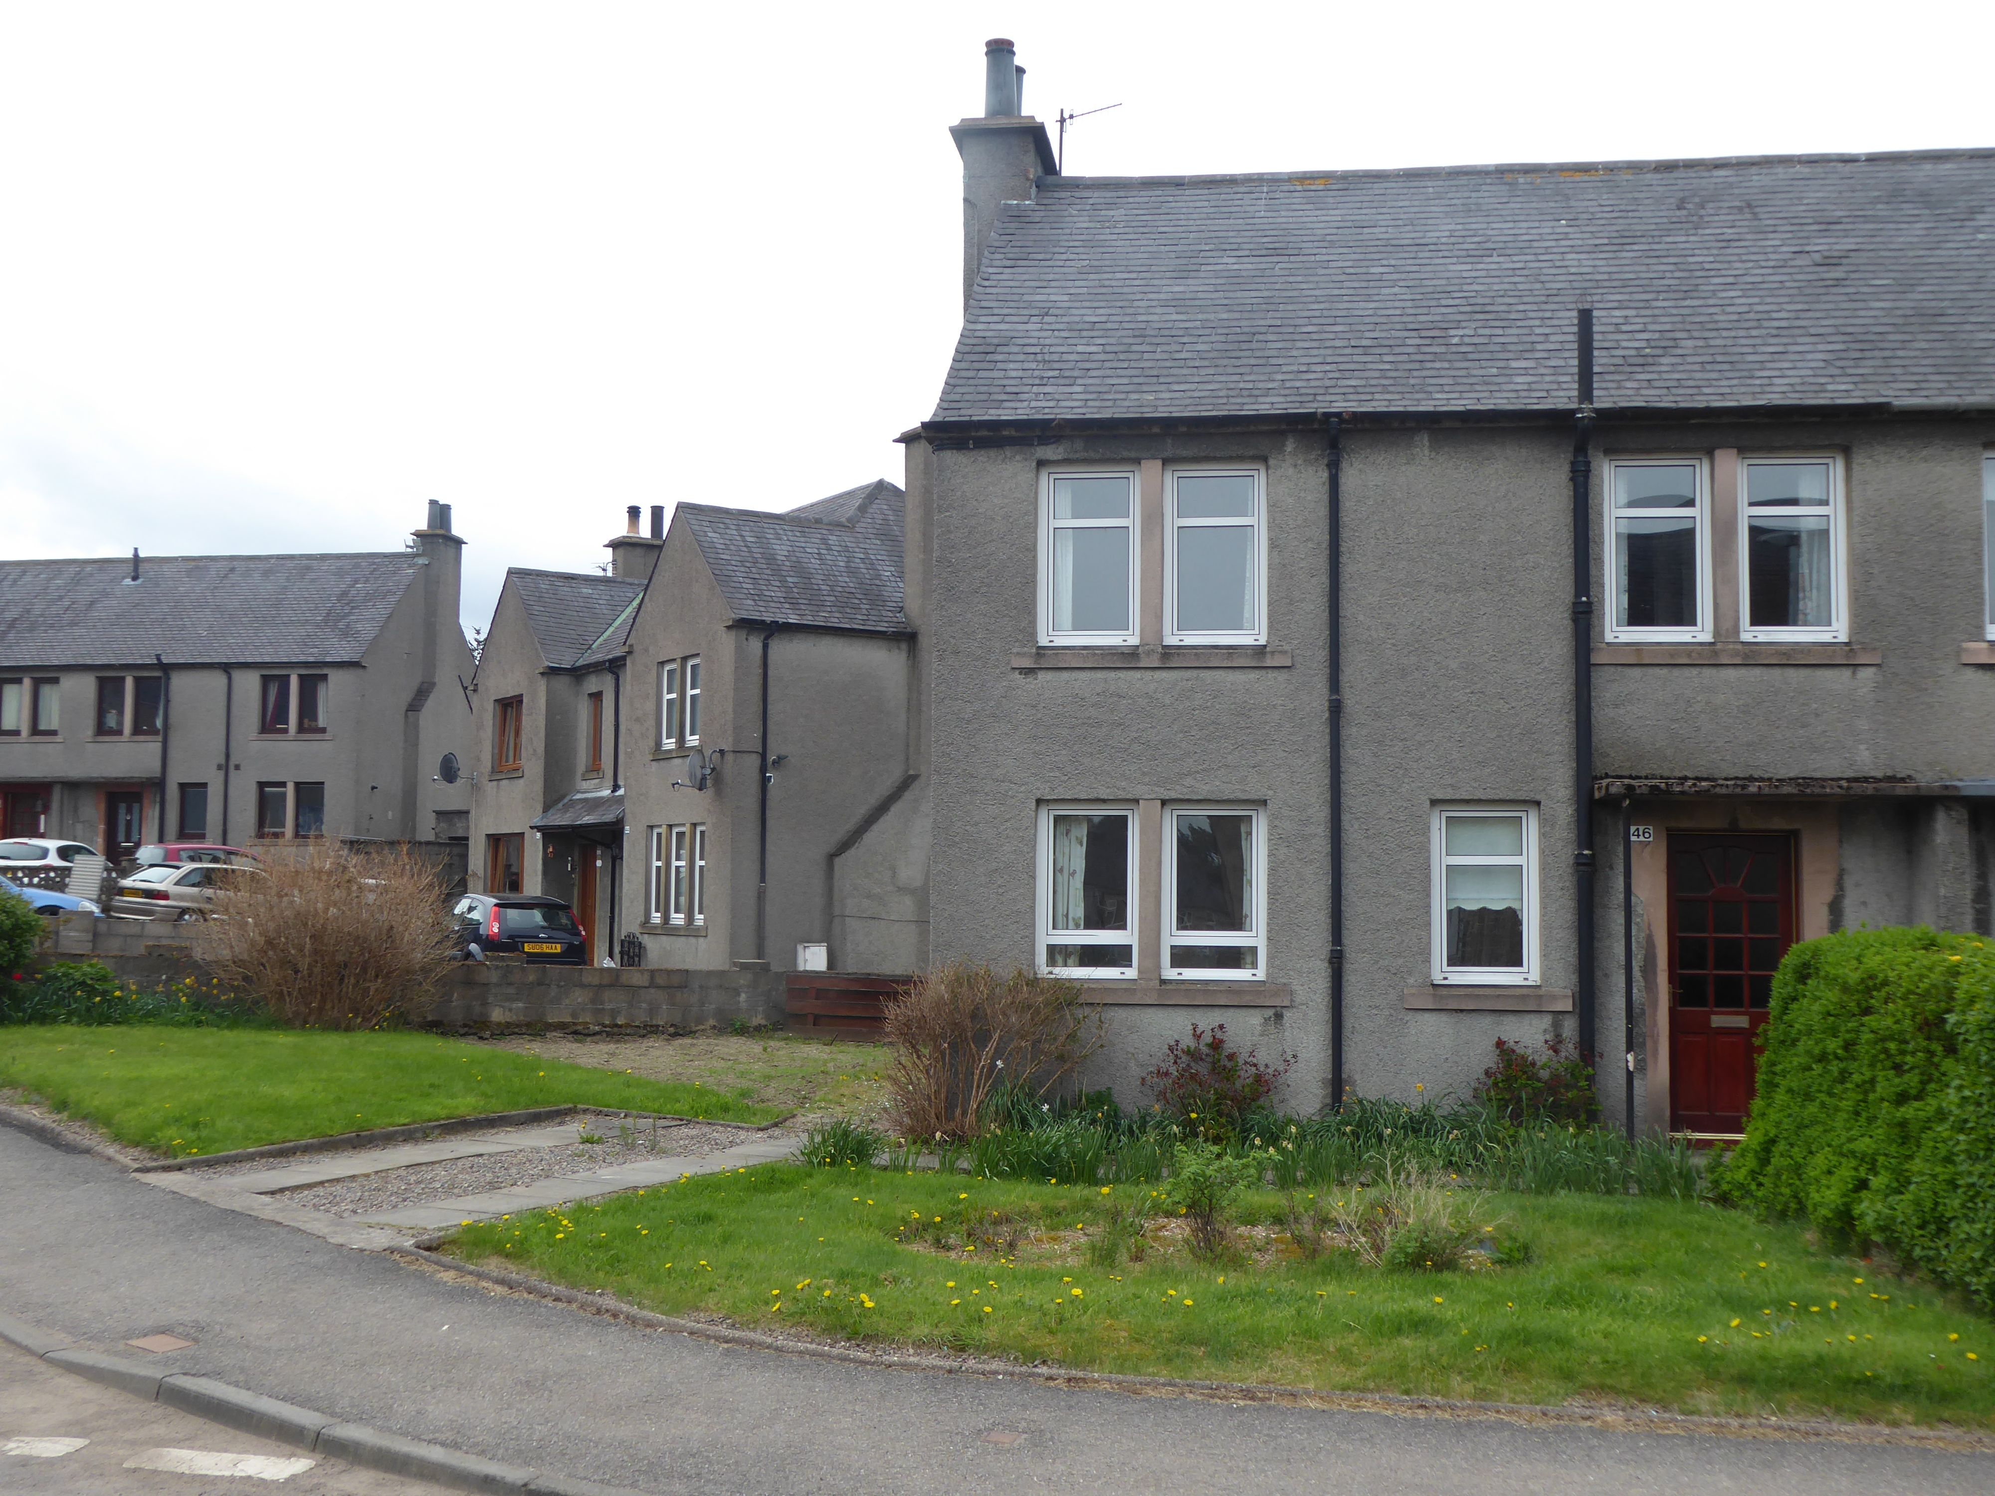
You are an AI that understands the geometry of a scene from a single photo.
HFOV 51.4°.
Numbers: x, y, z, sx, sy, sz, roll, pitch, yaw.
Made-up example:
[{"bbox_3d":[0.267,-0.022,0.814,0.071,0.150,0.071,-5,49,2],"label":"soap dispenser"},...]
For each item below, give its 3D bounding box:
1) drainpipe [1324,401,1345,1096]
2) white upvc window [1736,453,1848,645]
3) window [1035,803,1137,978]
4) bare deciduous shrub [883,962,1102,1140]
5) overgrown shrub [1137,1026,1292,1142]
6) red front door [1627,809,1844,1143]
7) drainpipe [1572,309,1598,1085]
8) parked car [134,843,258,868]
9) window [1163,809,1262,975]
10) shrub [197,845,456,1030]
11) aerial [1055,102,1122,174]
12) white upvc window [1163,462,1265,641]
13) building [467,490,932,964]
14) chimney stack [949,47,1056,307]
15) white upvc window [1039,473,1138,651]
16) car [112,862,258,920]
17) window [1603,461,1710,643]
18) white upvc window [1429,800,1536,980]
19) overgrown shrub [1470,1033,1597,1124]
[{"bbox_3d":[2.408,0.103,14.789,0.110,5.020,0.130,0,-4,8],"label":"drainpipe"},{"bbox_3d":[5.434,-1.366,14.181,0.712,1.301,0.090,0,-4,7],"label":"white upvc window"},{"bbox_3d":[0.653,1.039,15.146,0.754,1.283,0.100,0,-4,8],"label":"window"},{"bbox_3d":[-0.036,2.000,13.699,1.462,1.164,1.250,0,-4,7],"label":"bare deciduous shrub"},{"bbox_3d":[1.454,2.213,13.802,1.011,0.760,0.850,0,-4,7],"label":"overgrown shrub"},{"bbox_3d":[4.954,1.476,13.999,1.381,2.271,0.170,0,-4,7],"label":"red front door"},{"bbox_3d":[3.968,-0.296,14.030,0.170,5.439,0.240,0,-4,7],"label":"drainpipe"},{"bbox_3d":[-15.988,2.732,43.237,1.700,1.460,4.000,-2,-5,34],"label":"parked car"},{"bbox_3d":[1.566,1.038,15.014,0.752,1.277,0.100,0,-4,8],"label":"window"},{"bbox_3d":[-7.567,2.136,23.400,2.850,2.050,2.600,2,-4,-18],"label":"shrub"},{"bbox_3d":[0.843,-5.655,19.129,0.740,0.750,0.200,-3,-5,37],"label":"aerial"},{"bbox_3d":[1.592,-1.408,15.188,0.753,1.319,0.100,0,-4,8],"label":"white upvc window"},{"bbox_3d":[-3.284,-0.210,32.644,7.000,7.700,10.200,3,-5,-33],"label":"building"},{"bbox_3d":[0.064,-5.056,18.938,0.860,2.520,1.240,0,-4,7],"label":"chimney stack"},{"bbox_3d":[0.675,-1.412,15.320,0.757,1.324,0.100,0,-4,8],"label":"white upvc window"},{"bbox_3d":[-14.096,2.865,38.066,1.700,1.420,4.100,-2,-5,35],"label":"car"},{"bbox_3d":[4.699,-1.408,14.742,0.738,1.330,0.100,0,-4,8],"label":"window"},{"bbox_3d":[3.465,1.036,14.742,0.747,1.287,0.100,0,-4,8],"label":"white upvc window"},{"bbox_3d":[3.532,2.190,13.597,0.808,0.607,0.720,0,-4,7],"label":"overgrown shrub"}]

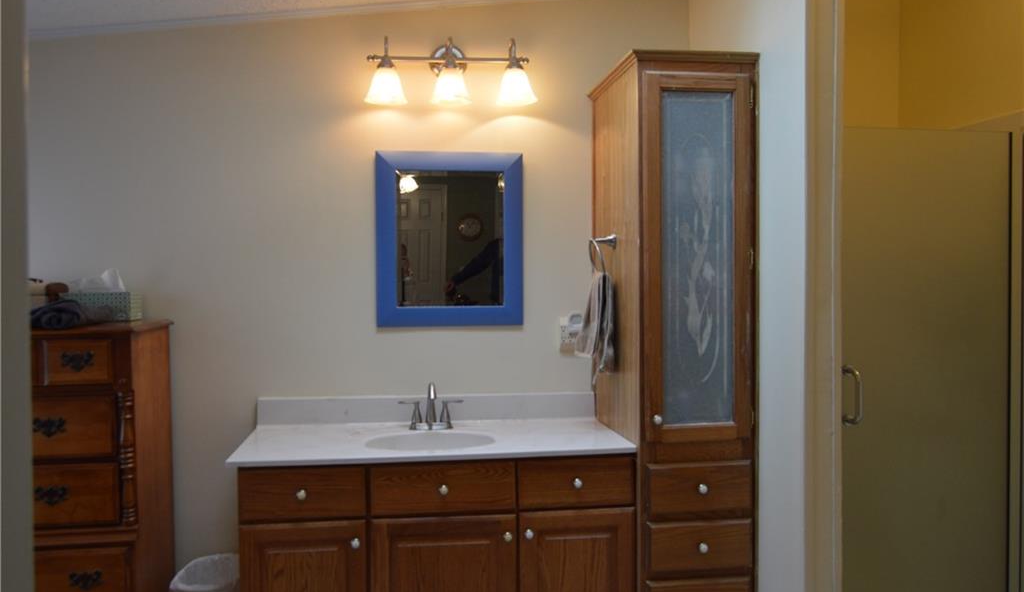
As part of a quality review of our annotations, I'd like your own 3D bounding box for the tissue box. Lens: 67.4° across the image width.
[{"bbox_3d":[-1.391,0.037,2.602,0.224,0.098,0.122,0,1,-8],"label":"tissue box"}]

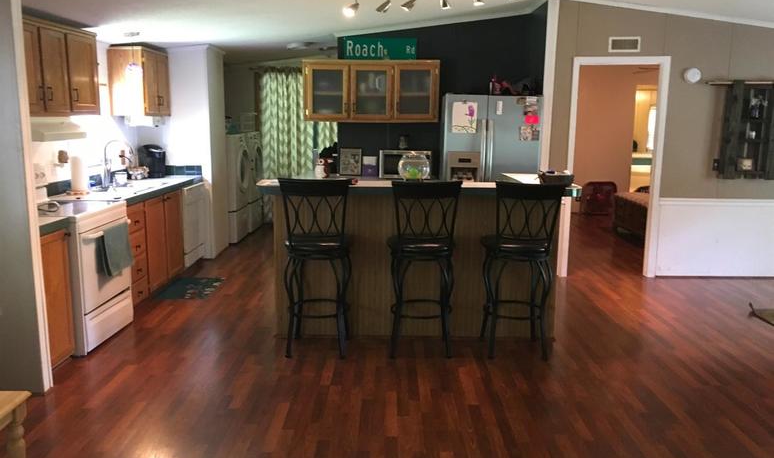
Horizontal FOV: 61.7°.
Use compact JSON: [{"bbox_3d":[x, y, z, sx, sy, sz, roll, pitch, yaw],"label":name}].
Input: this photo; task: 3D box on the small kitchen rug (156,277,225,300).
[{"bbox_3d":[-1.776,0.527,5.867,0.460,0.012,0.760,0,10,-3],"label":"small kitchen rug"}]

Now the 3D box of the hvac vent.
[{"bbox_3d":[2.204,-1.708,6.002,0.290,0.150,0.025,1,10,2],"label":"hvac vent"}]

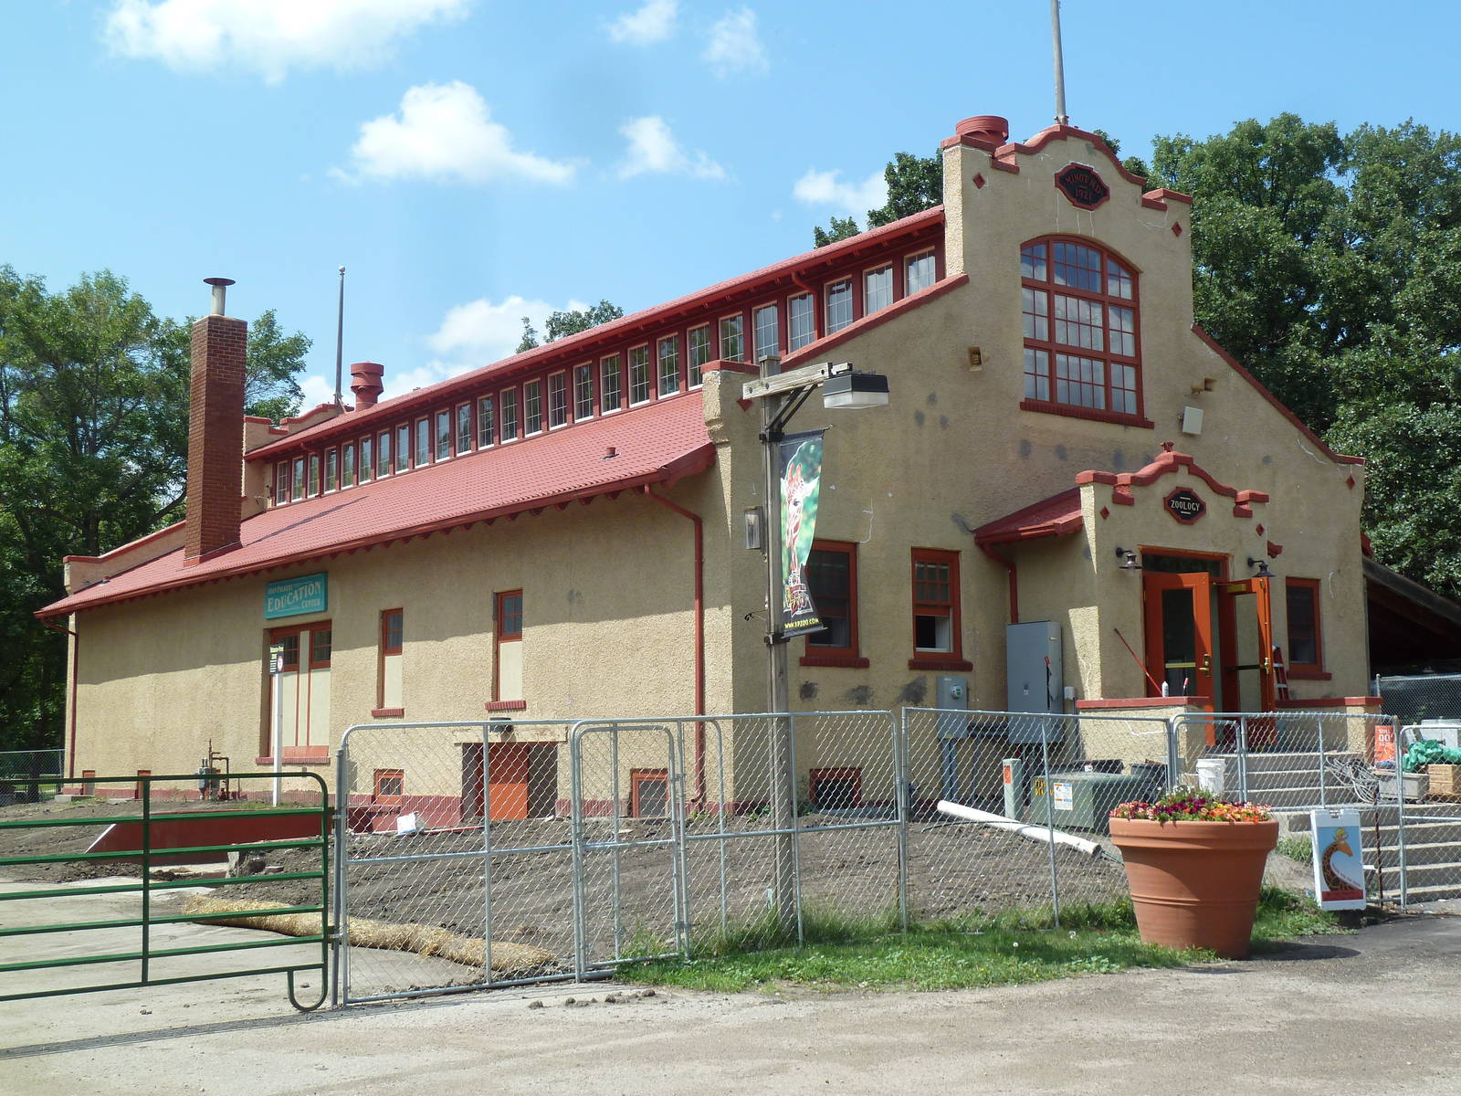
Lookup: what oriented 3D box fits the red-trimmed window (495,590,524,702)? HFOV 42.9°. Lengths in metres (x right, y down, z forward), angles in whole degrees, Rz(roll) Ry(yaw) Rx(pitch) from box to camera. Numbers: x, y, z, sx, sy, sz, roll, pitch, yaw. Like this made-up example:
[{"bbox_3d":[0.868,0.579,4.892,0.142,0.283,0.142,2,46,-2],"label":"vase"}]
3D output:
[{"bbox_3d":[-2.764,1.239,23.546,0.160,1.412,0.749,4,-8,-36],"label":"red-trimmed window"}]

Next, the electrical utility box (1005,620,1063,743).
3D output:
[{"bbox_3d":[3.542,1.568,21.606,0.230,1.390,0.660,4,-8,-36],"label":"electrical utility box"}]

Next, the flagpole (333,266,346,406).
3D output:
[{"bbox_3d":[-8.719,-4.657,41.558,0.180,3.349,0.180,4,-8,-36],"label":"flagpole"}]

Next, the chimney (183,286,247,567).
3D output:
[{"bbox_3d":[-9.005,-2.226,32.709,0.719,5.100,0.719,4,-8,-36],"label":"chimney"}]

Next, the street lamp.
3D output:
[{"bbox_3d":[0.659,0.708,14.864,0.390,4.770,1.520,4,-8,-36],"label":"street lamp"}]

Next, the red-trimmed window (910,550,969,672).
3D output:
[{"bbox_3d":[2.404,0.715,21.584,0.955,1.411,0.160,4,-8,-36],"label":"red-trimmed window"}]

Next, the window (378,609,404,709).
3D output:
[{"bbox_3d":[-4.728,1.571,26.165,0.160,1.418,0.749,4,-8,-36],"label":"window"}]

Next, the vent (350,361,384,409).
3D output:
[{"bbox_3d":[-7.882,-3.522,40.317,0.730,1.074,0.730,-1,-6,0],"label":"vent"}]

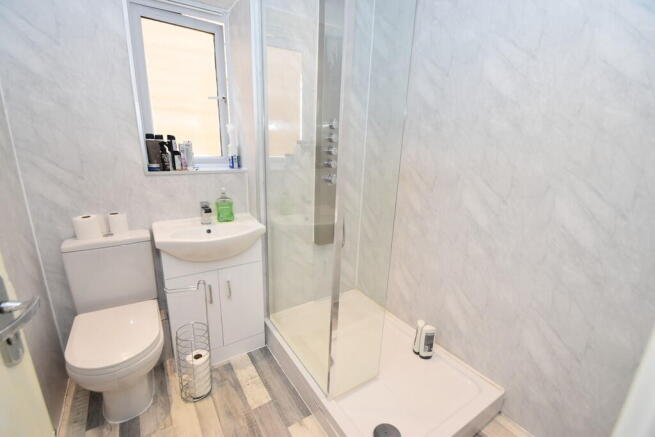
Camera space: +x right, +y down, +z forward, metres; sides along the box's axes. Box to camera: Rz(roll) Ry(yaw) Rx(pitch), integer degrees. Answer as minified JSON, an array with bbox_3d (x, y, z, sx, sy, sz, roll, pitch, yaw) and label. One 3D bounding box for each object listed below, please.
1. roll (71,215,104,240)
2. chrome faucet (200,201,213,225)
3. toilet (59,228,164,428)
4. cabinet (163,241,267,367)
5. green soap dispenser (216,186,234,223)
[{"bbox_3d":[-1.299,0.052,1.472,0.106,0.103,0.106,-7,17,-33],"label":"roll"},{"bbox_3d":[-0.737,-0.026,1.673,0.050,0.145,0.138,-7,17,-33],"label":"chrome faucet"},{"bbox_3d":[-1.064,0.544,1.392,0.361,0.796,0.679,-7,17,-33],"label":"toilet"},{"bbox_3d":[-0.739,0.475,1.771,0.524,0.767,0.398,-7,17,-33],"label":"cabinet"},{"bbox_3d":[-0.664,-0.086,1.778,0.095,0.215,0.055,-5,16,-25],"label":"green soap dispenser"}]

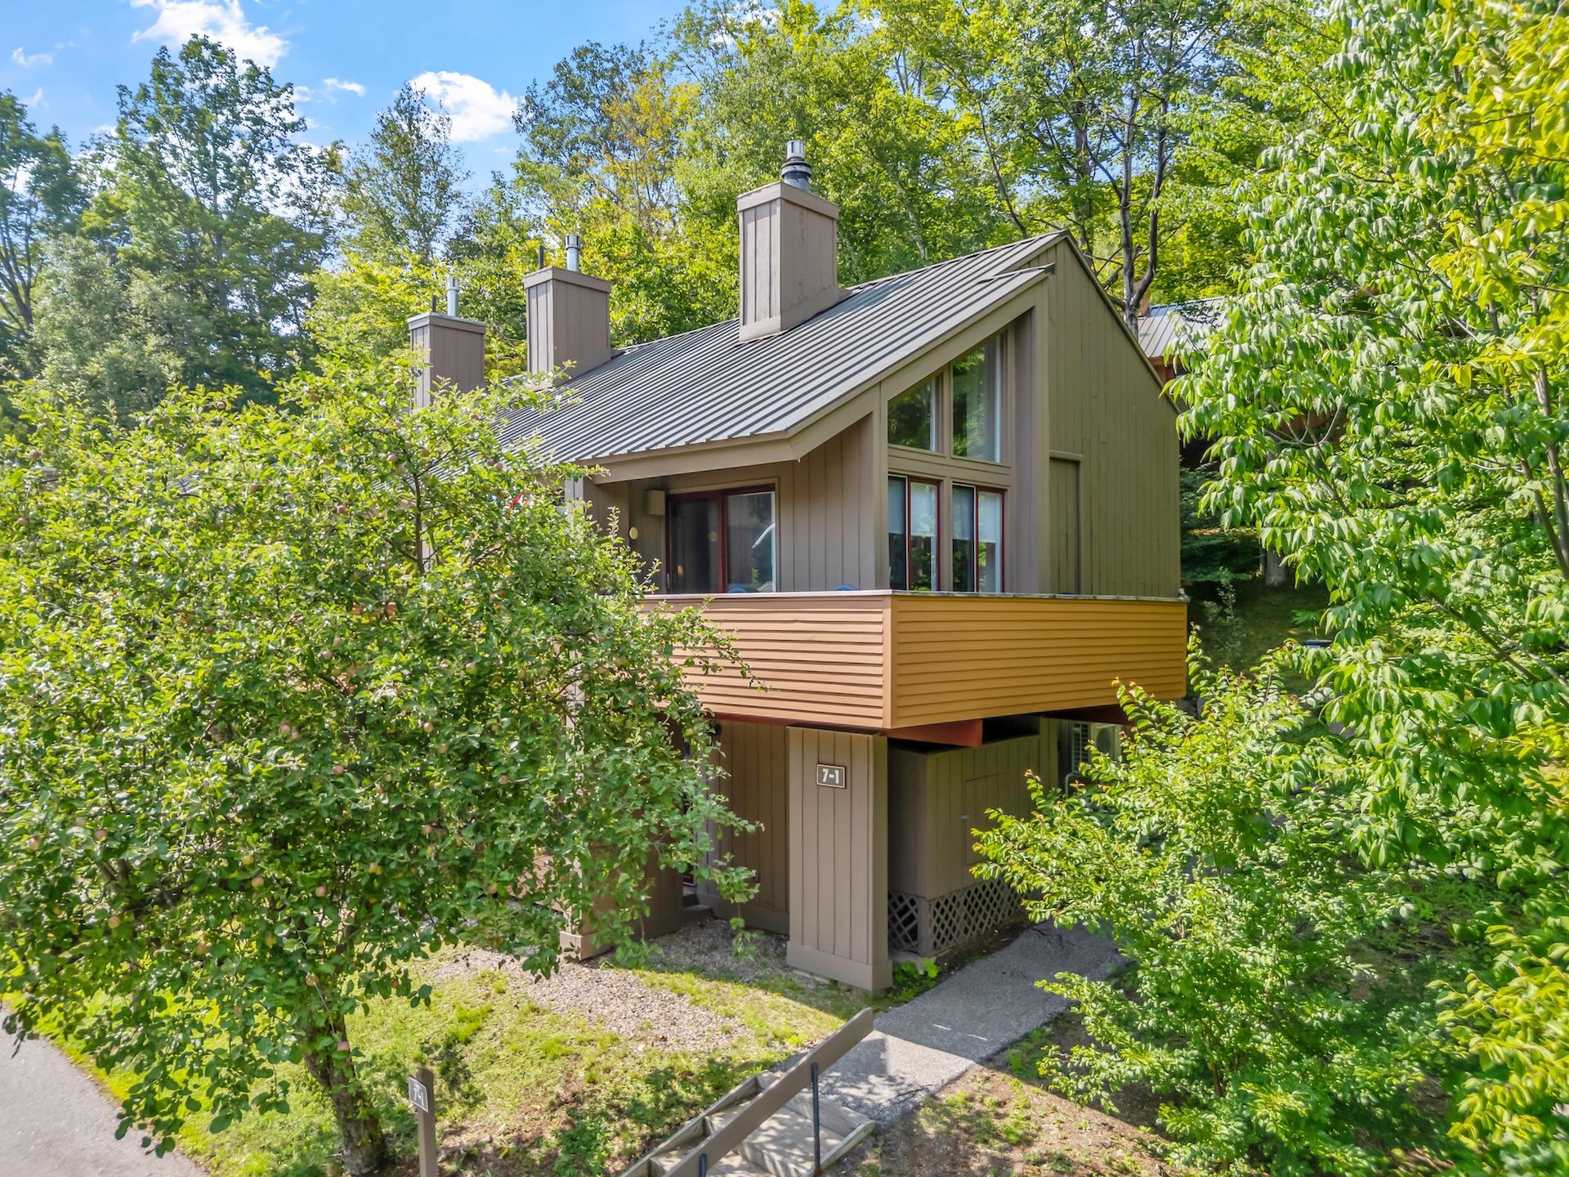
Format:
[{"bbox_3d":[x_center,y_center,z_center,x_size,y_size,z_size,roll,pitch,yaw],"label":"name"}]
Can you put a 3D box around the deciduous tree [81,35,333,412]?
[{"bbox_3d":[-17.985,-6.934,33.774,7.600,20.500,7.600,1,-1,-28],"label":"deciduous tree"}]

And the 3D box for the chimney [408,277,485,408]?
[{"bbox_3d":[-7.420,-5.268,23.994,0.893,3.164,1.313,-1,-2,44],"label":"chimney"}]

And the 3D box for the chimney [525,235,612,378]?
[{"bbox_3d":[-4.108,-5.218,20.705,0.893,3.024,1.313,-1,-2,44],"label":"chimney"}]

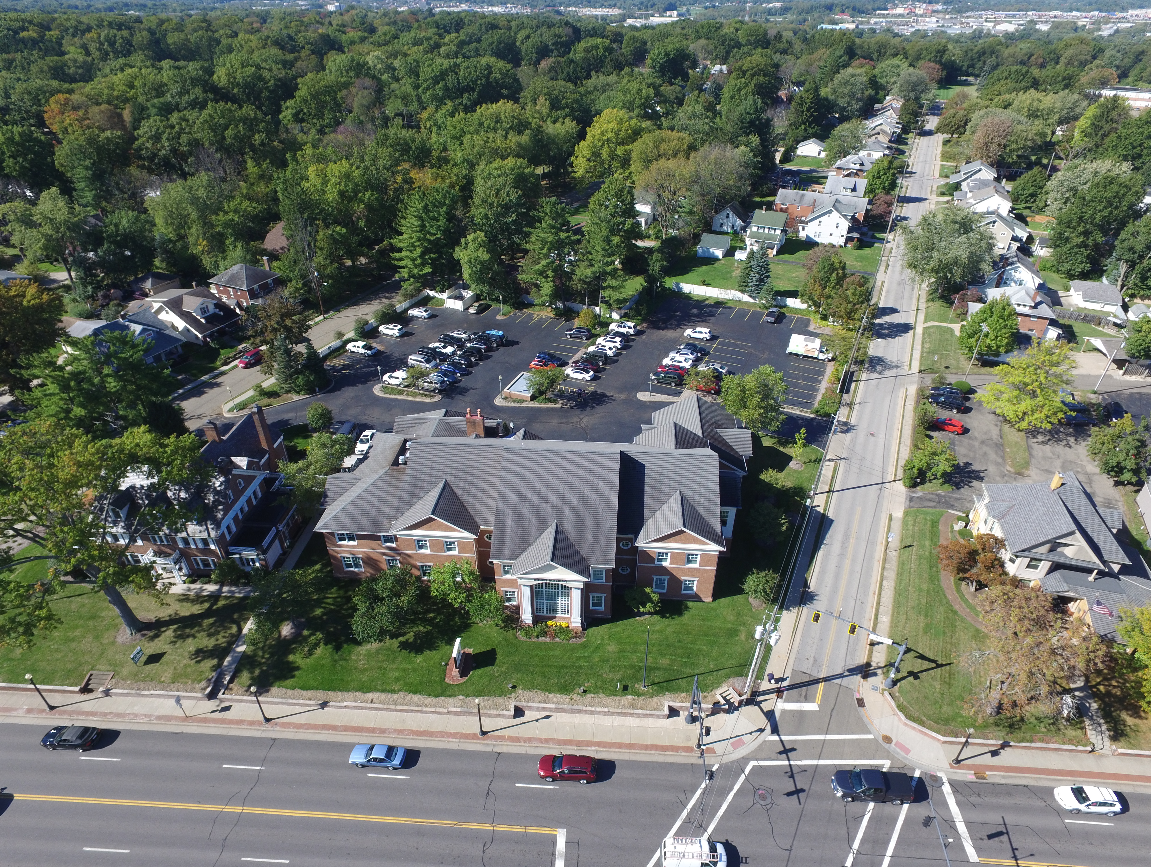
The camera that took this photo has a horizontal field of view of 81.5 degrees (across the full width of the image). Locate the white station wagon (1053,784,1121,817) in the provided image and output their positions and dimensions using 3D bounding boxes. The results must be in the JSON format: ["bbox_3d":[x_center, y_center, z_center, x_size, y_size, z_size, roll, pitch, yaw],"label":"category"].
[{"bbox_3d":[40.233,28.611,52.395,4.420,1.570,1.780,3,33,4],"label":"white station wagon"}]

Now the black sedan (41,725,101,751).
[{"bbox_3d":[-42.364,25.570,56.217,4.500,1.400,1.780,2,34,3],"label":"black sedan"}]

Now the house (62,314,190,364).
[{"bbox_3d":[-71.088,-15.025,103.546,19.200,7.200,9.300,15,36,21],"label":"house"}]

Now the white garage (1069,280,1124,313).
[{"bbox_3d":[105.470,-28.319,135.322,7.700,4.300,8.100,15,36,22],"label":"white garage"}]

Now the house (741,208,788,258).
[{"bbox_3d":[47.187,-49.815,163.925,8.800,8.700,10.500,15,36,22],"label":"house"}]

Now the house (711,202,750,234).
[{"bbox_3d":[42.247,-58.479,180.169,8.253,6.264,8.452,15,36,21],"label":"house"}]

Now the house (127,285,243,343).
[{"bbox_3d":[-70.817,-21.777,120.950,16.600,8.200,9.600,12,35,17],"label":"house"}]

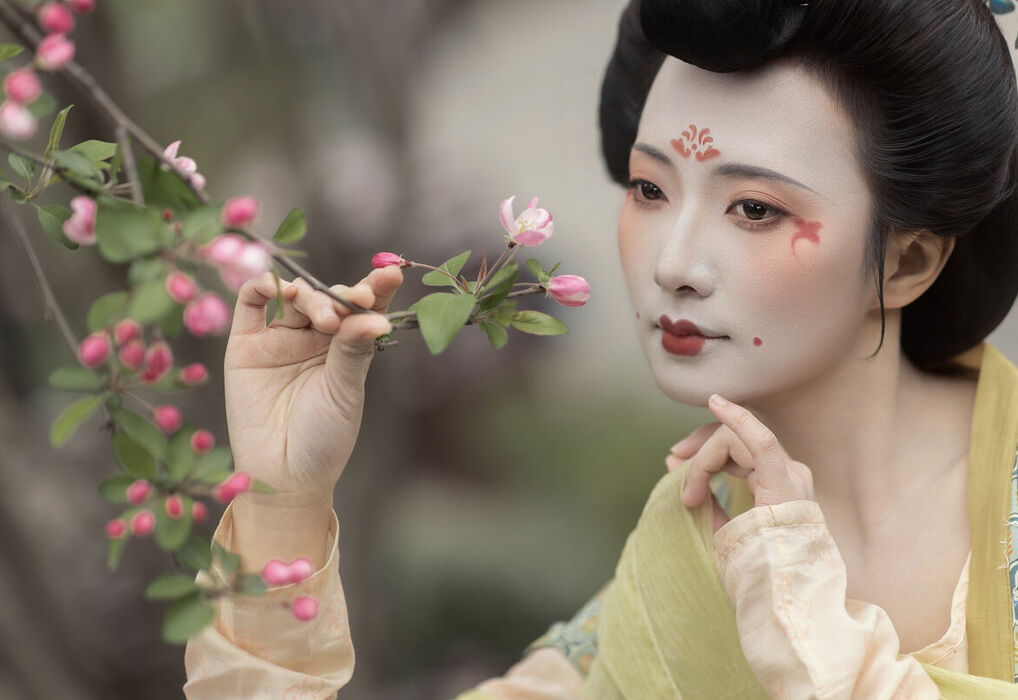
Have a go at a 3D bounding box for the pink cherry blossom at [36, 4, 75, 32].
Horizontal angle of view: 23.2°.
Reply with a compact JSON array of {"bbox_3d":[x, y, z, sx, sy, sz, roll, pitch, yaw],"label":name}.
[{"bbox_3d":[-0.215,-0.158,1.180,0.015,0.015,0.016,-1,20,-20],"label":"pink cherry blossom"}]

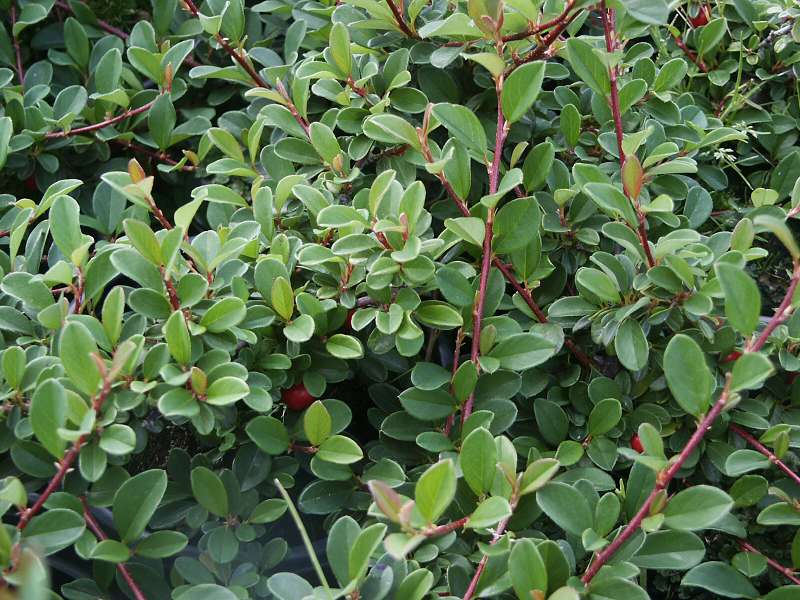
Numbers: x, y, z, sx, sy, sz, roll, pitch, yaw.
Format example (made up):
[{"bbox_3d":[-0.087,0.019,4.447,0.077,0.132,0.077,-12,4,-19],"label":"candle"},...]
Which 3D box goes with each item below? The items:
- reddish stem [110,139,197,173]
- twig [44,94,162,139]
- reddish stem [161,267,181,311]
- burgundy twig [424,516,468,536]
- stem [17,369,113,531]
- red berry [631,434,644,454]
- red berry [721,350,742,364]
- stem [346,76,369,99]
[{"bbox_3d":[-0.086,-0.050,0.626,0.038,0.003,0.003,20,2,27],"label":"reddish stem"},{"bbox_3d":[-0.102,-0.062,0.617,0.045,0.004,0.002,-17,9,13],"label":"twig"},{"bbox_3d":[-0.068,-0.003,0.535,0.003,0.016,0.003,-19,40,-7],"label":"reddish stem"},{"bbox_3d":[0.012,0.059,0.466,0.017,0.002,0.002,-11,79,-48],"label":"burgundy twig"},{"bbox_3d":[-0.088,0.039,0.470,0.004,0.051,0.003,30,12,-7],"label":"stem"},{"bbox_3d":[0.071,0.043,0.530,0.008,0.008,0.008,7,40,8],"label":"red berry"},{"bbox_3d":[0.101,0.017,0.545,0.009,0.009,0.009,9,41,11],"label":"red berry"},{"bbox_3d":[-0.014,-0.071,0.603,0.003,0.009,0.003,-48,34,4],"label":"stem"}]

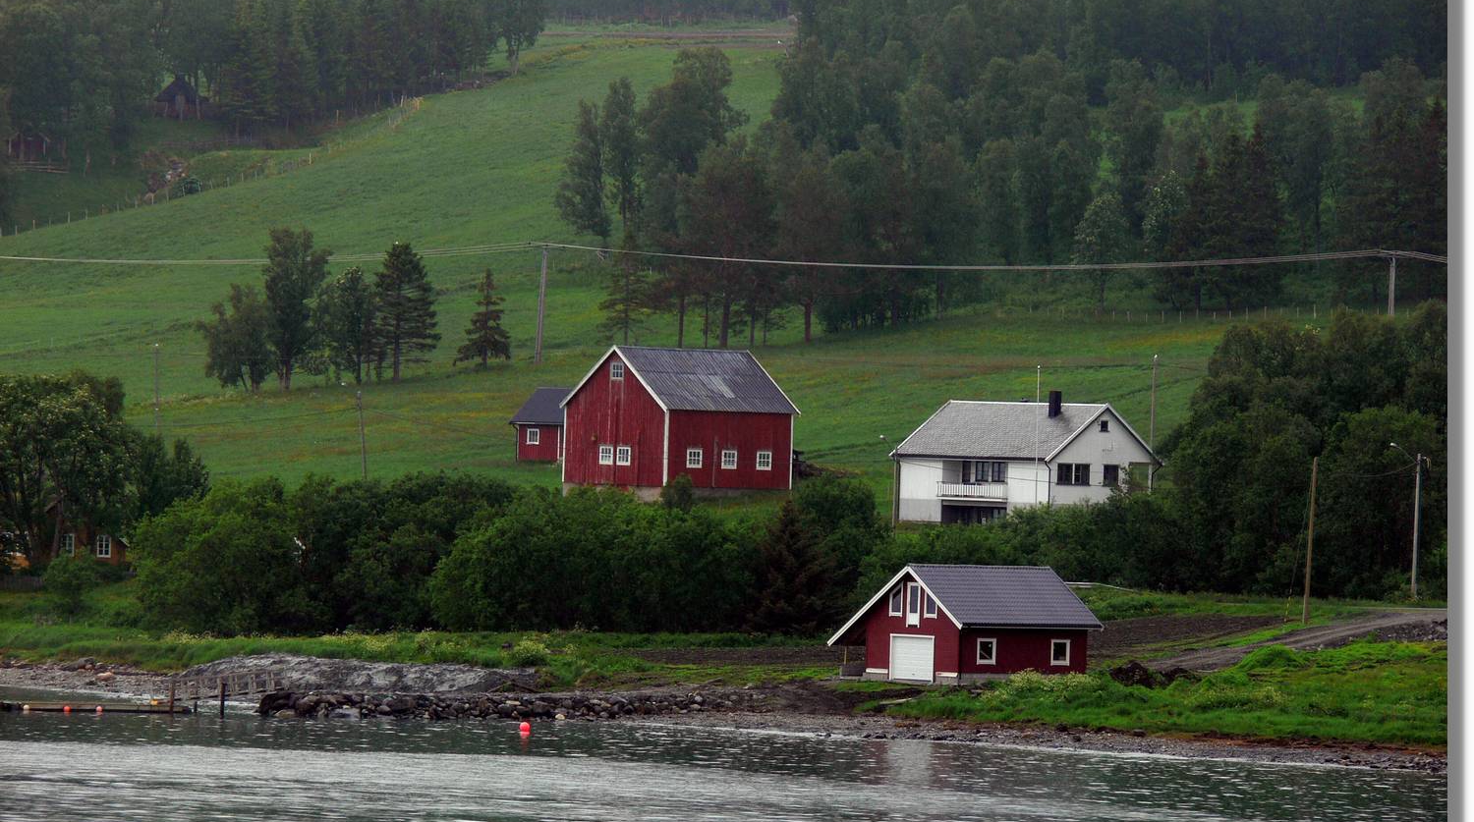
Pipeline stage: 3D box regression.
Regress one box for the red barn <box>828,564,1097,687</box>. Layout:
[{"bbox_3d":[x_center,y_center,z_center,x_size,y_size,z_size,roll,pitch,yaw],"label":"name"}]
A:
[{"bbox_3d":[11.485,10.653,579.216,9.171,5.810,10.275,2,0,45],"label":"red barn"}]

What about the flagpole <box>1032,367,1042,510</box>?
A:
[{"bbox_3d":[17.452,2.004,672.000,0.150,9.421,0.150,1,0,0],"label":"flagpole"}]

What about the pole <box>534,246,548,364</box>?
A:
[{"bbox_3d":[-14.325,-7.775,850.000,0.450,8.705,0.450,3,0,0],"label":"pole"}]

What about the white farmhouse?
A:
[{"bbox_3d":[16.885,2.745,676.200,12.368,7.809,10.063,2,0,44],"label":"white farmhouse"}]

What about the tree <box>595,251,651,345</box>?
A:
[{"bbox_3d":[-8.422,-8.337,860.000,3.933,7.525,3.933,2,0,0],"label":"tree"}]

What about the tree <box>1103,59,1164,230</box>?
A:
[{"bbox_3d":[32.882,-21.714,960.000,4.963,14.890,4.963,2,0,0],"label":"tree"}]

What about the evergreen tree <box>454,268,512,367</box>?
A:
[{"bbox_3d":[-18.155,-6.684,830.000,3.879,7.180,3.879,2,0,0],"label":"evergreen tree"}]

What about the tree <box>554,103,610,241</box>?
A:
[{"bbox_3d":[-12.704,-19.788,950.000,4.345,11.523,4.345,2,0,0],"label":"tree"}]

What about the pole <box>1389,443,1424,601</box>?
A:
[{"bbox_3d":[36.455,5.982,630.000,1.900,8.519,0.350,2,0,-6],"label":"pole"}]

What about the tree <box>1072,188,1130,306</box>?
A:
[{"bbox_3d":[28.951,-12.806,920.000,4.614,9.422,4.614,2,0,0],"label":"tree"}]

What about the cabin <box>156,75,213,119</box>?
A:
[{"bbox_3d":[-50.267,-28.500,1050.000,4.802,4.071,4.900,2,0,-6],"label":"cabin"}]

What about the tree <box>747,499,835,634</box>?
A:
[{"bbox_3d":[2.813,8.140,602.000,4.470,7.123,4.470,2,0,0],"label":"tree"}]

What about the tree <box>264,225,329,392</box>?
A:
[{"bbox_3d":[-30.654,-7.123,805.000,4.581,11.445,4.581,2,0,0],"label":"tree"}]

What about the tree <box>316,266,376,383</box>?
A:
[{"bbox_3d":[-27.510,-6.037,815.000,4.052,8.265,4.052,2,0,0],"label":"tree"}]

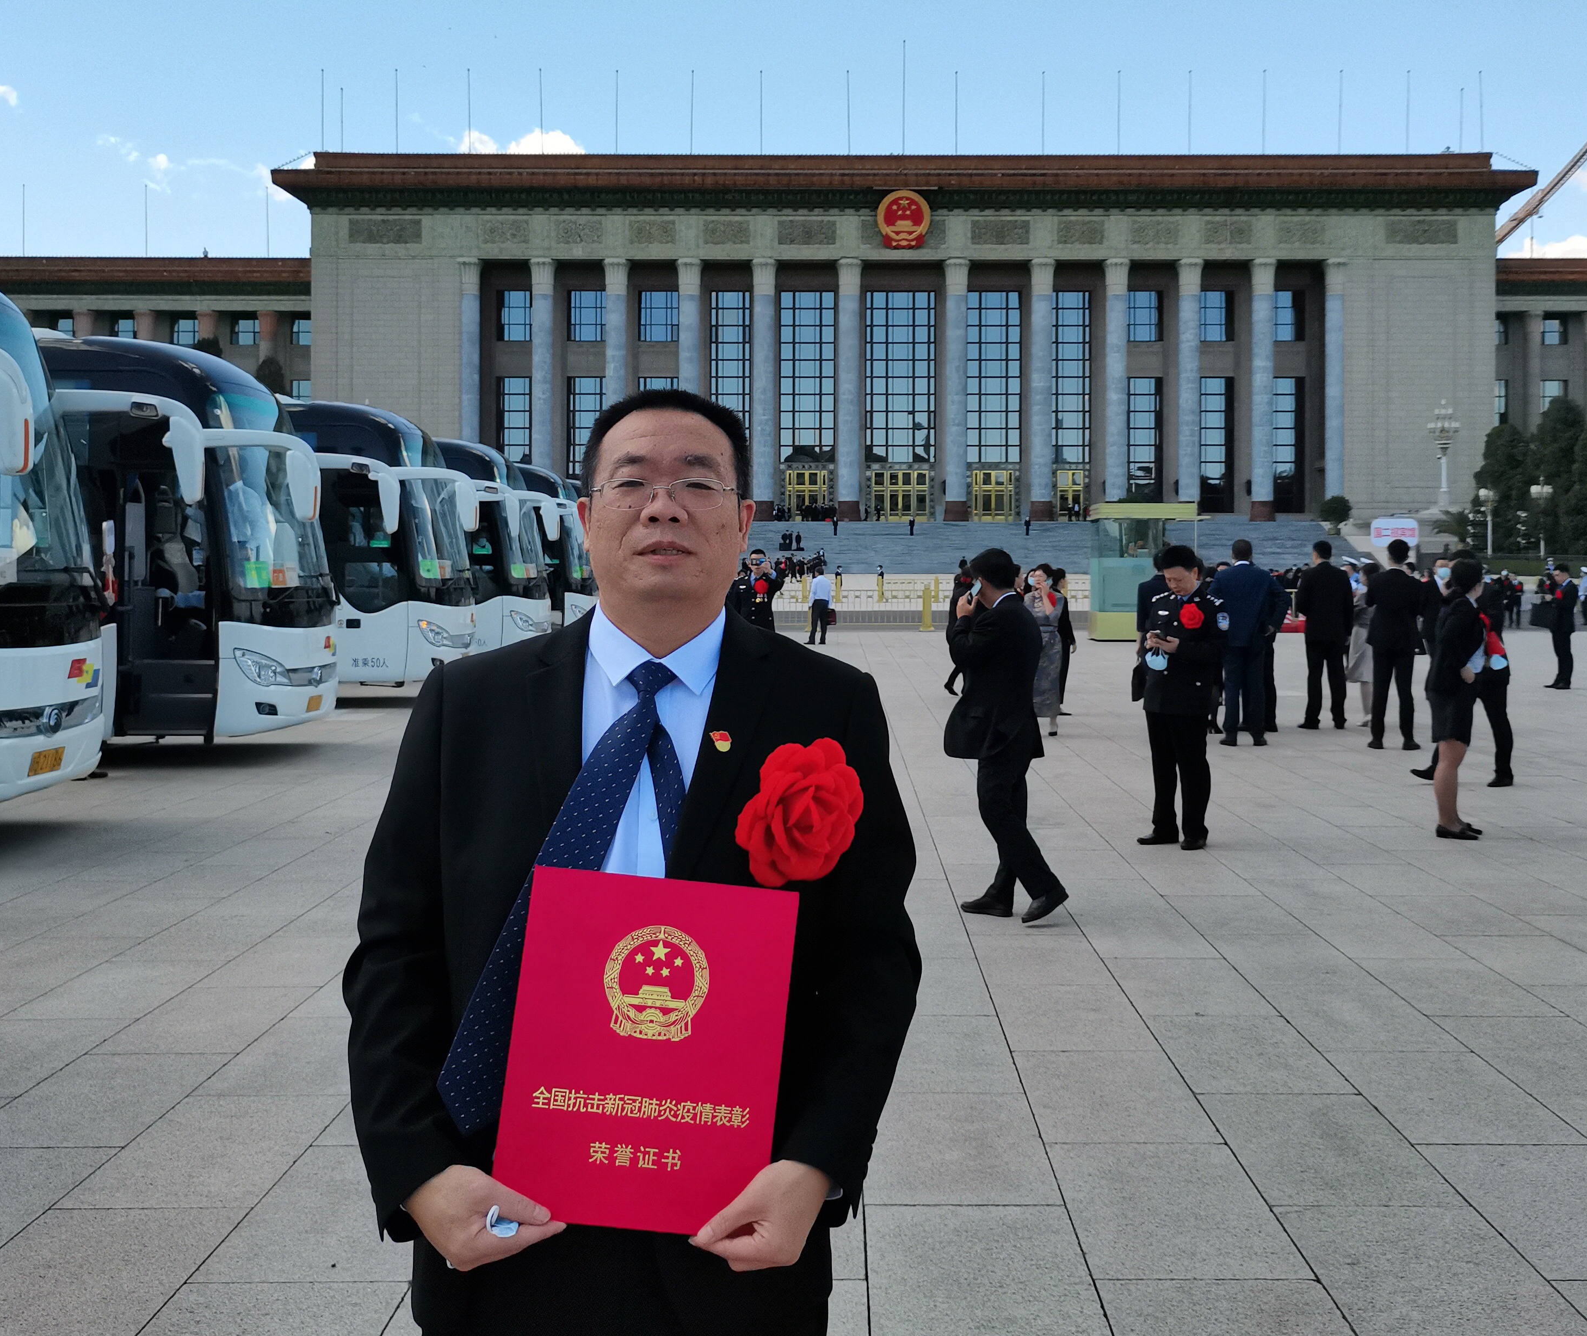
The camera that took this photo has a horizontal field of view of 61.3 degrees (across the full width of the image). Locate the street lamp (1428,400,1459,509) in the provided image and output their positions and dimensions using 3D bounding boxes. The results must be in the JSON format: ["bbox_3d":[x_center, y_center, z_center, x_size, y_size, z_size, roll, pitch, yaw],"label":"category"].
[{"bbox_3d":[54.346,-17.766,112.000,2.500,9.300,2.500,0,3,0],"label":"street lamp"}]

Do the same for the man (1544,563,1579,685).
[{"bbox_3d":[10.326,-0.562,18.000,0.450,1.680,0.500,0,3,-7],"label":"man"}]

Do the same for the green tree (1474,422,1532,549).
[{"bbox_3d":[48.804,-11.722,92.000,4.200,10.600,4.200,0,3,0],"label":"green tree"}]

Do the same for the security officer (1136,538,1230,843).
[{"bbox_3d":[2.196,0.162,7.580,0.560,1.710,0.460,3,4,38],"label":"security officer"}]

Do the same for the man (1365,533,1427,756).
[{"bbox_3d":[5.179,-0.209,11.500,0.540,1.830,0.380,1,4,22],"label":"man"}]

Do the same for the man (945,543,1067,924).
[{"bbox_3d":[0.980,0.301,6.100,0.600,1.690,0.540,2,4,29],"label":"man"}]

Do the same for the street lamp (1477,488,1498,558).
[{"bbox_3d":[38.889,-7.606,75.000,1.150,5.100,1.150,0,3,0],"label":"street lamp"}]

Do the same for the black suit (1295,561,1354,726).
[{"bbox_3d":[5.198,-0.238,13.100,0.560,1.600,0.360,0,3,7],"label":"black suit"}]

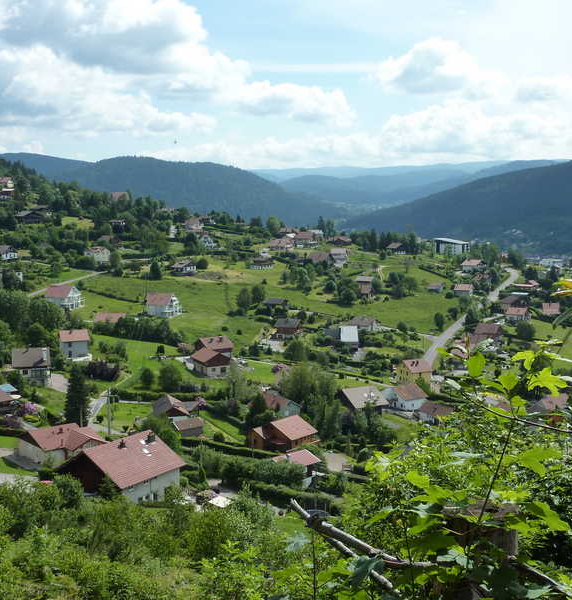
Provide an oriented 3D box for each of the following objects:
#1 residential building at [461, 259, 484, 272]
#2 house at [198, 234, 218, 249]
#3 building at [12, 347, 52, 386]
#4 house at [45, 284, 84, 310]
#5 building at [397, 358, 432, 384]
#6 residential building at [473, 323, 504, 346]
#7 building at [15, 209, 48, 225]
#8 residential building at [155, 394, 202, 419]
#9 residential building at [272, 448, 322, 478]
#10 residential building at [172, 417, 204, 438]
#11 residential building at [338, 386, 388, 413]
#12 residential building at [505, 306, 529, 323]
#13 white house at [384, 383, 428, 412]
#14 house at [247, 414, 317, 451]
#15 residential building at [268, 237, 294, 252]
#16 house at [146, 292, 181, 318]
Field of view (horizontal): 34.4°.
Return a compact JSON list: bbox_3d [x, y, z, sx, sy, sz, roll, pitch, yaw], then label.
[{"bbox_3d":[125.700,-22.600,620.100,11.000,7.500,10.000,5,9,34],"label":"residential building"},{"bbox_3d":[-46.800,-33.300,534.300,10.300,7.900,10.300,-4,8,-28],"label":"house"},{"bbox_3d":[-73.520,18.940,268.000,10.990,10.020,9.160,-2,7,-14],"label":"building"},{"bbox_3d":[-83.870,-0.950,350.000,11.000,8.400,9.200,2,7,16],"label":"house"},{"bbox_3d":[48.090,28.020,350.000,9.900,10.200,10.600,-3,8,-22],"label":"building"},{"bbox_3d":[90.313,15.156,412.000,9.800,8.800,9.200,4,8,26],"label":"residential building"},{"bbox_3d":[-115.630,-37.480,420.000,10.200,5.800,11.300,-6,9,-38],"label":"building"},{"bbox_3d":[-23.930,24.160,203.000,9.460,4.900,9.460,-2,7,-13],"label":"residential building"},{"bbox_3d":[0.450,27.600,151.000,8.000,5.300,7.500,-7,11,-45],"label":"residential building"},{"bbox_3d":[-20.680,26.590,195.000,5.440,3.750,4.350,-5,8,-37],"label":"residential building"},{"bbox_3d":[20.650,28.050,258.000,10.800,7.400,12.500,-4,8,-28],"label":"residential building"},{"bbox_3d":[121.516,7.851,485.000,10.300,7.300,8.500,3,8,25],"label":"residential building"},{"bbox_3d":[39.800,31.800,307.800,9.600,6.900,11.800,-5,9,-32],"label":"white house"},{"bbox_3d":[-0.618,30.134,210.000,13.200,6.300,9.000,7,10,44],"label":"house"},{"bbox_3d":[-2.560,-32.600,540.000,14.430,8.930,10.690,0,7,4],"label":"residential building"},{"bbox_3d":[-50.600,1.800,380.700,11.300,8.900,9.600,4,8,28],"label":"house"}]

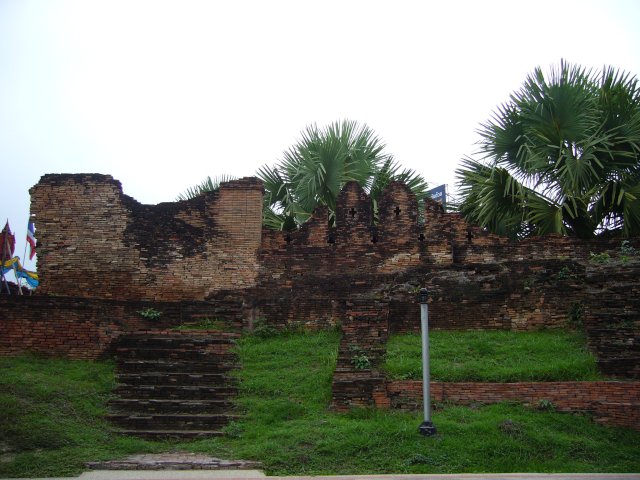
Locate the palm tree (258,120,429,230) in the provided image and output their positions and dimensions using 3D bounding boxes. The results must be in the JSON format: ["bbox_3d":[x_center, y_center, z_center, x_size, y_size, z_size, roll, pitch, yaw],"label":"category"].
[{"bbox_3d":[0.720,-0.484,20.265,5.200,6.000,5.000,0,-8,0],"label":"palm tree"}]

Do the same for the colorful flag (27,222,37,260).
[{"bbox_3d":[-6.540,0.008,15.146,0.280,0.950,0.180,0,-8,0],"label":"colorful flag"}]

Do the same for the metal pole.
[{"bbox_3d":[1.535,1.746,9.550,0.240,2.100,0.240,0,-8,0],"label":"metal pole"}]

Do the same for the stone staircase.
[{"bbox_3d":[-2.420,2.353,11.207,2.150,1.650,2.000,0,-8,-2],"label":"stone staircase"}]

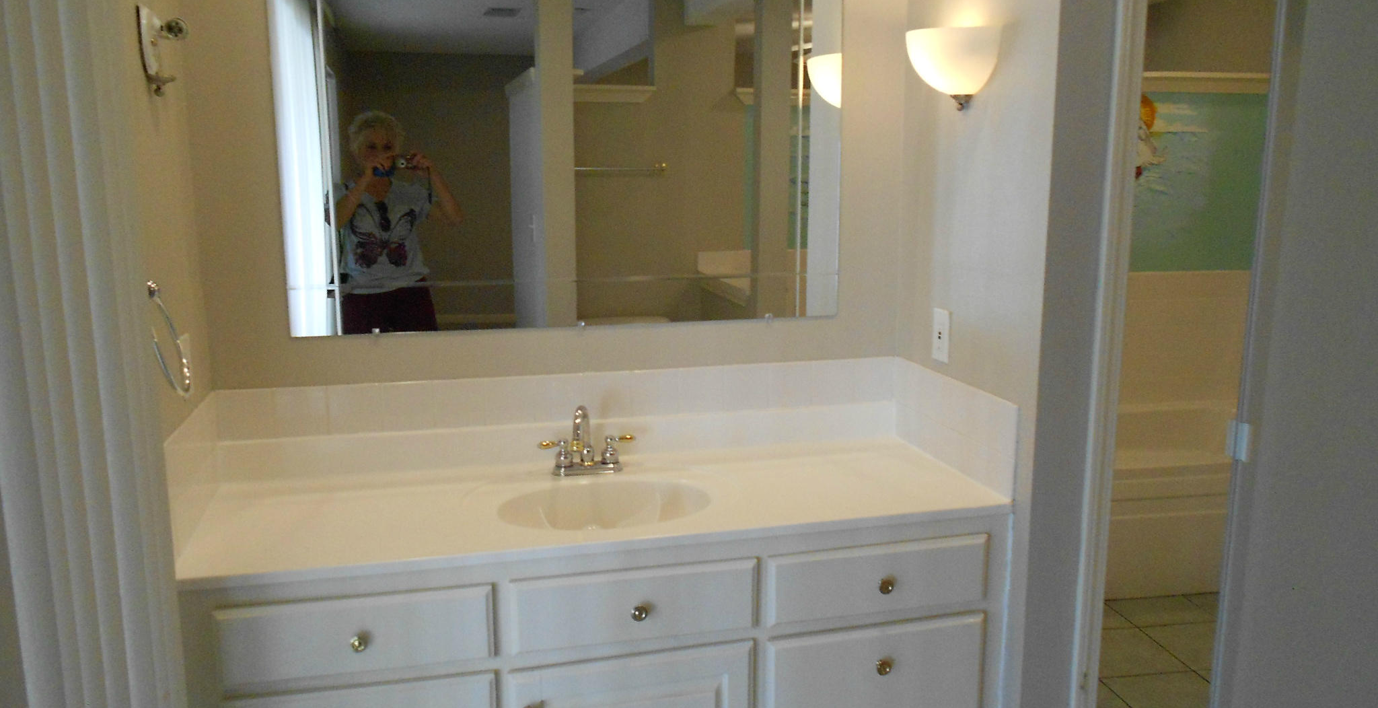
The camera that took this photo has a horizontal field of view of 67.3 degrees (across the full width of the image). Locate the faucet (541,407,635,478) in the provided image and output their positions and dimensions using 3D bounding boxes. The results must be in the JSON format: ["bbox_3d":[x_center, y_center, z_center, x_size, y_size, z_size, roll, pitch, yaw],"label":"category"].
[{"bbox_3d":[-0.210,0.186,2.233,0.212,0.157,0.149,-3,10,-14],"label":"faucet"}]

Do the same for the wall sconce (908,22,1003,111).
[{"bbox_3d":[0.512,-0.580,2.118,0.128,0.156,0.249,-3,10,-14],"label":"wall sconce"}]

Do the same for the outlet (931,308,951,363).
[{"bbox_3d":[0.557,-0.041,2.298,0.008,0.114,0.071,-3,10,-14],"label":"outlet"}]

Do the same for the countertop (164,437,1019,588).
[{"bbox_3d":[-0.173,0.298,2.117,1.542,0.022,0.542,-3,10,-14],"label":"countertop"}]

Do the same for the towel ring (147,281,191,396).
[{"bbox_3d":[-0.821,-0.024,1.604,0.071,0.185,0.166,-3,10,-14],"label":"towel ring"}]

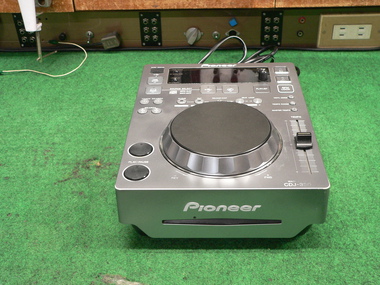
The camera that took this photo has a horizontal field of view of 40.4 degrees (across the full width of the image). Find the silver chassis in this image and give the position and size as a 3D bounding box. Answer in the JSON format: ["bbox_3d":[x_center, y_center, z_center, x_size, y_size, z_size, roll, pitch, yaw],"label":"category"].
[{"bbox_3d":[0.039,-0.008,0.660,0.218,0.100,0.285,0,36,3],"label":"silver chassis"}]

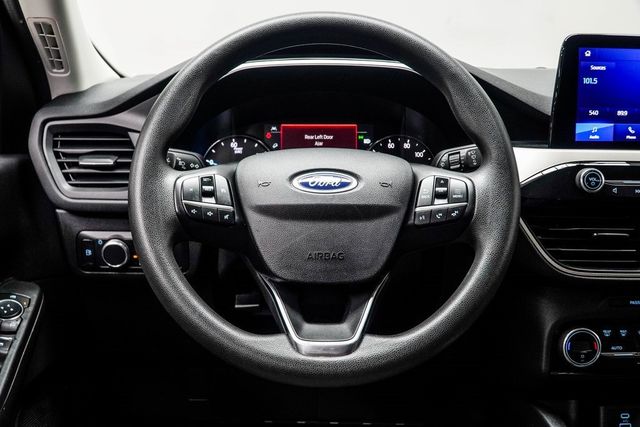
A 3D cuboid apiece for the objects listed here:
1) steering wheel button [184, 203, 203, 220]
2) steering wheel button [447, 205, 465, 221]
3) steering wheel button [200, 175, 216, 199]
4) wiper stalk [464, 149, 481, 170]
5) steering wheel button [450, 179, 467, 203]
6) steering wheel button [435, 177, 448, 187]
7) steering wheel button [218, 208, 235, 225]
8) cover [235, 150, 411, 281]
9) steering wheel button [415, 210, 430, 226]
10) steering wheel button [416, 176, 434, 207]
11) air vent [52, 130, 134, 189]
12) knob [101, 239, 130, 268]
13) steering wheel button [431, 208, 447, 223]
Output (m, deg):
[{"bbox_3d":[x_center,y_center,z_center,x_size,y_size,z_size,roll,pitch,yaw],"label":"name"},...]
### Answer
[{"bbox_3d":[-0.121,-0.001,0.673,0.017,0.017,0.009,0,-17,0],"label":"steering wheel button"},{"bbox_3d":[0.132,0.000,0.672,0.017,0.016,0.009,0,-17,0],"label":"steering wheel button"},{"bbox_3d":[-0.108,-0.025,0.680,0.015,0.024,0.009,0,-17,0],"label":"steering wheel button"},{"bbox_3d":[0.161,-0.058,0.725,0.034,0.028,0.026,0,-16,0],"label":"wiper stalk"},{"bbox_3d":[0.135,-0.021,0.679,0.018,0.026,0.009,0,-17,0],"label":"steering wheel button"},{"bbox_3d":[0.119,-0.029,0.681,0.013,0.011,0.008,0,-17,0],"label":"steering wheel button"},{"bbox_3d":[-0.089,0.004,0.661,0.016,0.015,0.007,0,-16,0],"label":"steering wheel button"},{"bbox_3d":[0.005,0.009,0.672,0.166,0.131,0.050,0,-17,0],"label":"cover"},{"bbox_3d":[0.098,0.005,0.661,0.015,0.017,0.007,0,-16,0],"label":"steering wheel button"},{"bbox_3d":[0.102,-0.021,0.668,0.016,0.031,0.007,0,-16,0],"label":"steering wheel button"},{"bbox_3d":[-0.265,-0.063,0.830,0.106,0.069,0.040,0,0,-8],"label":"air vent"},{"bbox_3d":[-0.235,0.046,0.800,0.032,0.032,0.020,0,6,0],"label":"knob"},{"bbox_3d":[0.113,0.003,0.661,0.016,0.015,0.007,0,-16,0],"label":"steering wheel button"}]

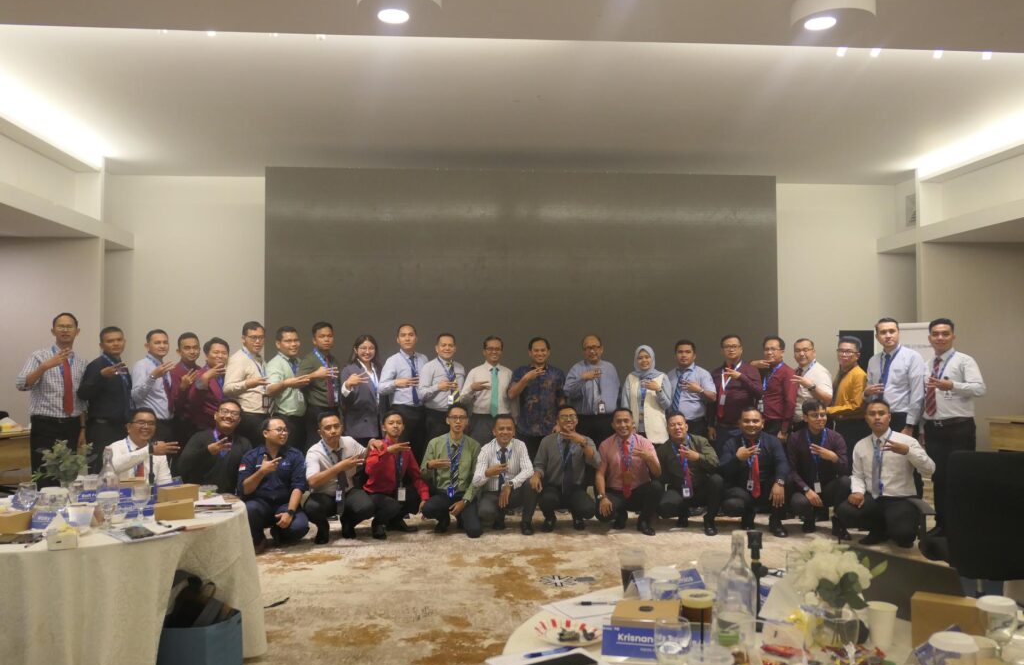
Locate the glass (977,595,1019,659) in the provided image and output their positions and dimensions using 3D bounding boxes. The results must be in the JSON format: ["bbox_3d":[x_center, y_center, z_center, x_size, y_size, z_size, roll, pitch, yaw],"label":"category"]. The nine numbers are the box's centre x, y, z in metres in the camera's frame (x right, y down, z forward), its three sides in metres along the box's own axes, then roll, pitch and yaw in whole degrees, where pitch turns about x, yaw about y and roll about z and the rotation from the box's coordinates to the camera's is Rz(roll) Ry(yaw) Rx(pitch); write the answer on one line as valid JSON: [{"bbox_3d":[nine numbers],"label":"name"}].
[{"bbox_3d":[1.138,0.697,1.855,0.092,0.155,0.092,0,-2,0],"label":"glass"}]

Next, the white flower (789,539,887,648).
[{"bbox_3d":[0.758,0.604,1.850,0.225,0.250,0.210,0,-2,0],"label":"white flower"}]

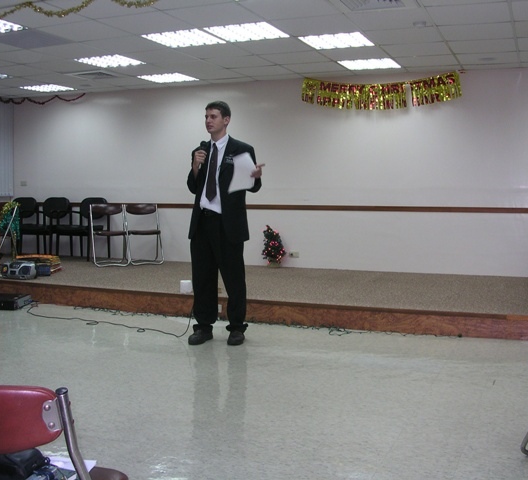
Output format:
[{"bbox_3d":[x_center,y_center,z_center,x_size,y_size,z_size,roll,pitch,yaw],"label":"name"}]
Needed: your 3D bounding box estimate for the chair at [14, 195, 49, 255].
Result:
[{"bbox_3d":[-3.390,-0.178,9.497,0.540,0.830,0.550,1,4,15],"label":"chair"}]

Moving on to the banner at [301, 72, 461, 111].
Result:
[{"bbox_3d":[1.291,-1.658,7.663,1.860,0.420,0.060,2,5,22],"label":"banner"}]

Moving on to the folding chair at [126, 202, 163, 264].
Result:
[{"bbox_3d":[-1.517,-0.080,8.629,0.450,0.760,0.470,-1,4,-16],"label":"folding chair"}]

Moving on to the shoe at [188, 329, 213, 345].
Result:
[{"bbox_3d":[-0.454,0.698,5.122,0.110,0.110,0.290,2,5,25],"label":"shoe"}]

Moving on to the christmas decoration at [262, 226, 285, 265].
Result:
[{"bbox_3d":[0.125,0.076,8.164,0.280,0.510,0.270,0,4,0],"label":"christmas decoration"}]

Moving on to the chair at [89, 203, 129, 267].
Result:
[{"bbox_3d":[-1.916,-0.070,8.496,0.450,0.760,0.470,-1,4,-16],"label":"chair"}]

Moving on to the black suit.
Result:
[{"bbox_3d":[-0.285,-0.032,5.028,0.540,1.440,0.350,2,5,23],"label":"black suit"}]

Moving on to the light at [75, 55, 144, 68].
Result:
[{"bbox_3d":[-1.537,-1.812,6.879,0.580,0.060,0.580,2,5,22],"label":"light"}]

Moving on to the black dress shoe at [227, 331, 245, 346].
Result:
[{"bbox_3d":[-0.202,0.701,5.098,0.110,0.110,0.290,1,4,9],"label":"black dress shoe"}]

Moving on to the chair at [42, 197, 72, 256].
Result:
[{"bbox_3d":[-2.921,-0.163,9.286,0.540,0.830,0.550,1,4,15],"label":"chair"}]

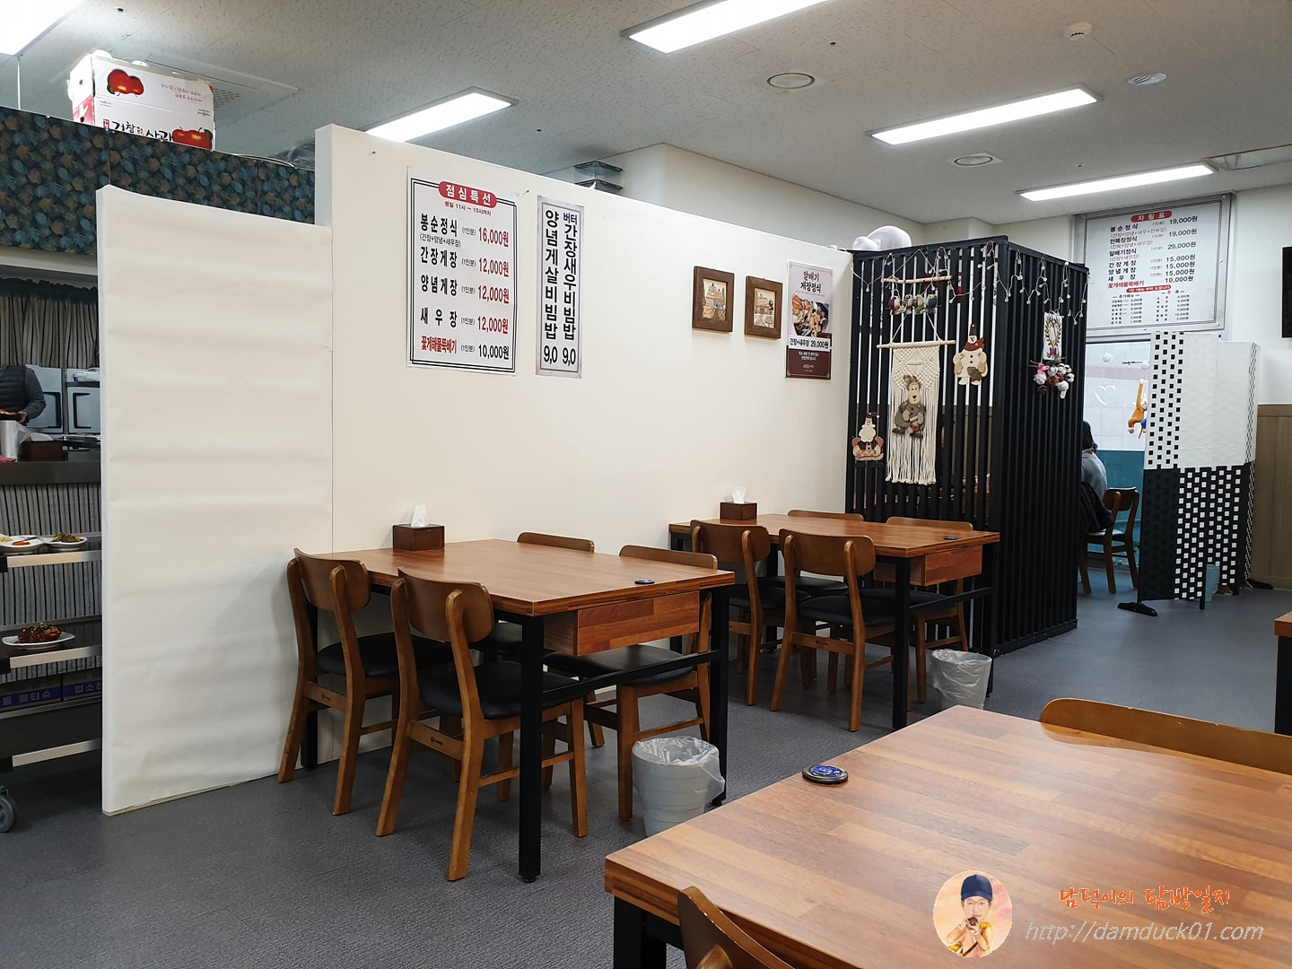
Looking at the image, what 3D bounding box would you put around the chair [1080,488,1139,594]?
[{"bbox_3d":[3.380,0.398,7.265,0.430,0.755,0.480,-2,4,-41],"label":"chair"}]

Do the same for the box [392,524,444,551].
[{"bbox_3d":[-0.807,0.190,3.466,0.123,0.079,0.127,4,5,44],"label":"box"}]

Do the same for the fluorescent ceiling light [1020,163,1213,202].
[{"bbox_3d":[3.435,-2.205,7.126,1.280,0.040,0.290,4,5,44],"label":"fluorescent ceiling light"}]

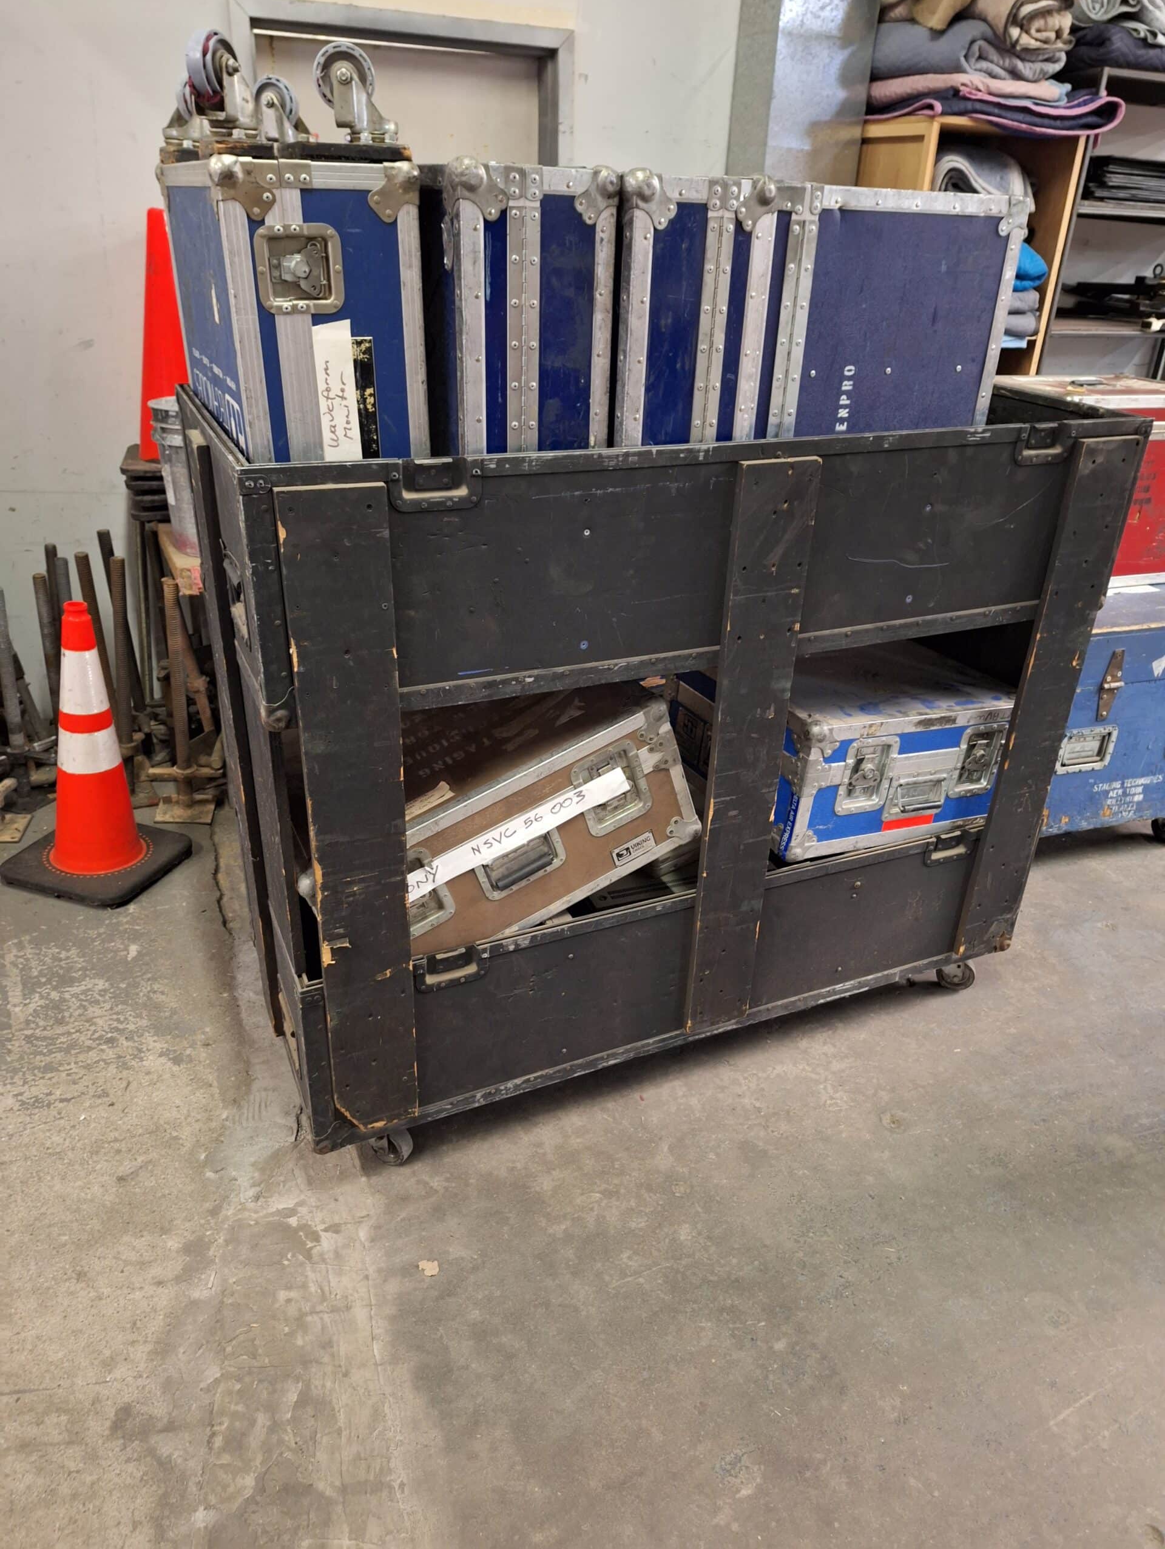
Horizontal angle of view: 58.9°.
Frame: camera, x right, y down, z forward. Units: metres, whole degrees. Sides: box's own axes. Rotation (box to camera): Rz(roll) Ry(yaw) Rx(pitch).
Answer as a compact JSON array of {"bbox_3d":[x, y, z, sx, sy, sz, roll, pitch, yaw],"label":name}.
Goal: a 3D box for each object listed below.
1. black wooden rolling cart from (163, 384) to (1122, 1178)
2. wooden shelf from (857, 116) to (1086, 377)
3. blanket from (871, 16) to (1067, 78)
[{"bbox_3d":[0.131,-0.073,2.081,1.580,1.290,0.735,-10,30,-22],"label":"black wooden rolling cart"},{"bbox_3d":[1.286,-1.377,3.980,0.680,1.880,0.430,-10,30,-22],"label":"wooden shelf"},{"bbox_3d":[1.264,-2.394,3.451,0.440,0.170,0.500,-10,30,-22],"label":"blanket"}]

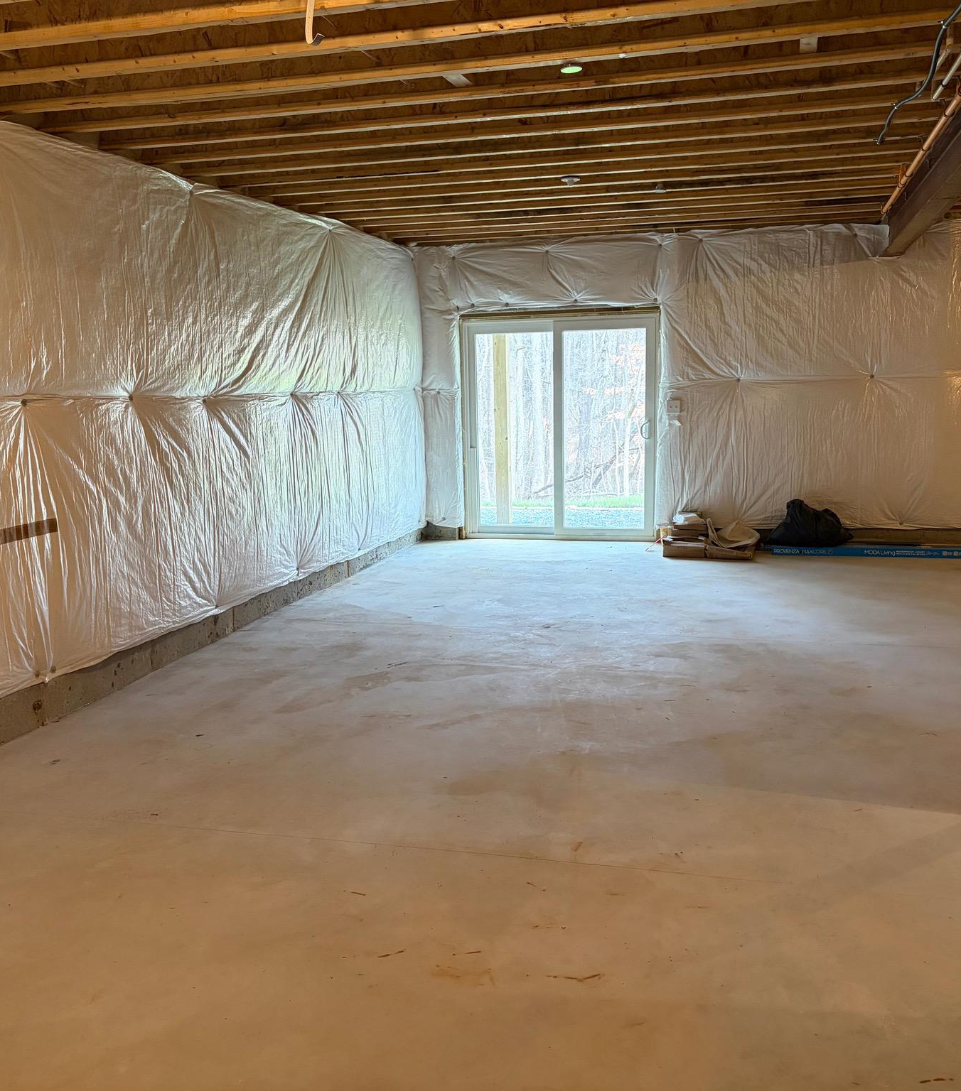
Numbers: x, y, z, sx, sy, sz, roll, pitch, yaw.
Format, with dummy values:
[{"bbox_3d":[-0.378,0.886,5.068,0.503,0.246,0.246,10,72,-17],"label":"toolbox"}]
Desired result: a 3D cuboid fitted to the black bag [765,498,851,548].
[{"bbox_3d":[2.830,-0.201,9.364,0.690,0.390,0.380,1,9,15],"label":"black bag"}]

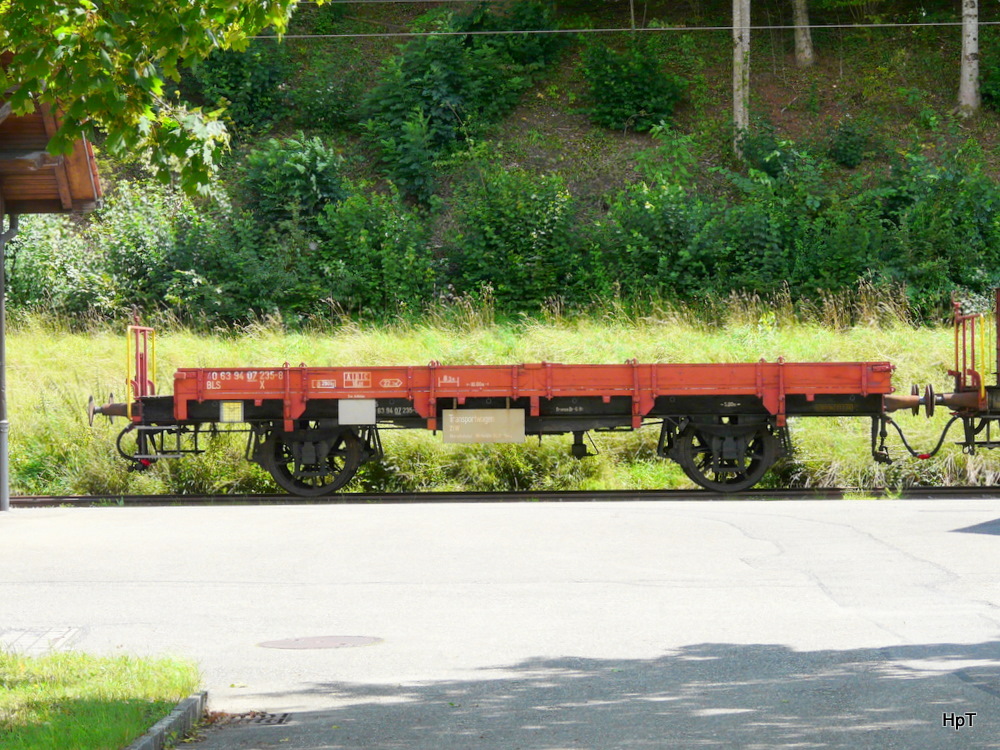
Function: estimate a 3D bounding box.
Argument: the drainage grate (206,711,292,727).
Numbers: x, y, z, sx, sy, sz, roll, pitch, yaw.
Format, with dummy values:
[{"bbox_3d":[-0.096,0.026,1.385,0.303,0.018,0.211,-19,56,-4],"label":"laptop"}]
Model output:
[{"bbox_3d":[-1.277,1.774,16.500,0.420,0.040,0.460,-1,0,2],"label":"drainage grate"}]

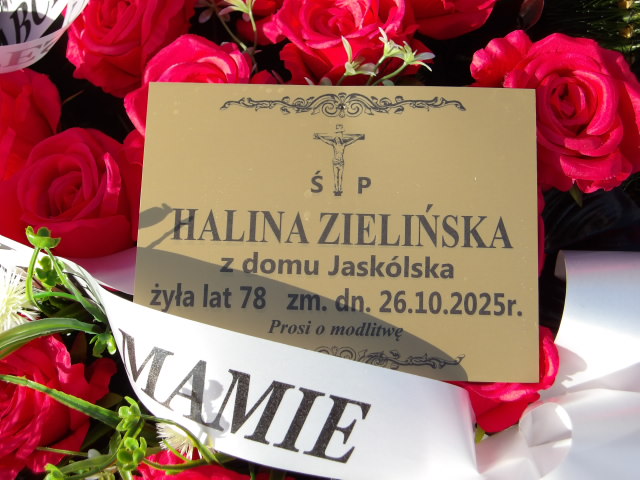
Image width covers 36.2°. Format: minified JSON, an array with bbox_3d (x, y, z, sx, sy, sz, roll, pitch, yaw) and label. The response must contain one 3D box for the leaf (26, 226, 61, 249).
[{"bbox_3d":[-0.132,-0.001,0.468,0.016,0.009,0.013,2,18,1],"label":"leaf"}]

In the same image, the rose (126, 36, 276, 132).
[{"bbox_3d":[-0.068,-0.081,0.540,0.082,0.060,0.080,-2,69,4],"label":"rose"}]

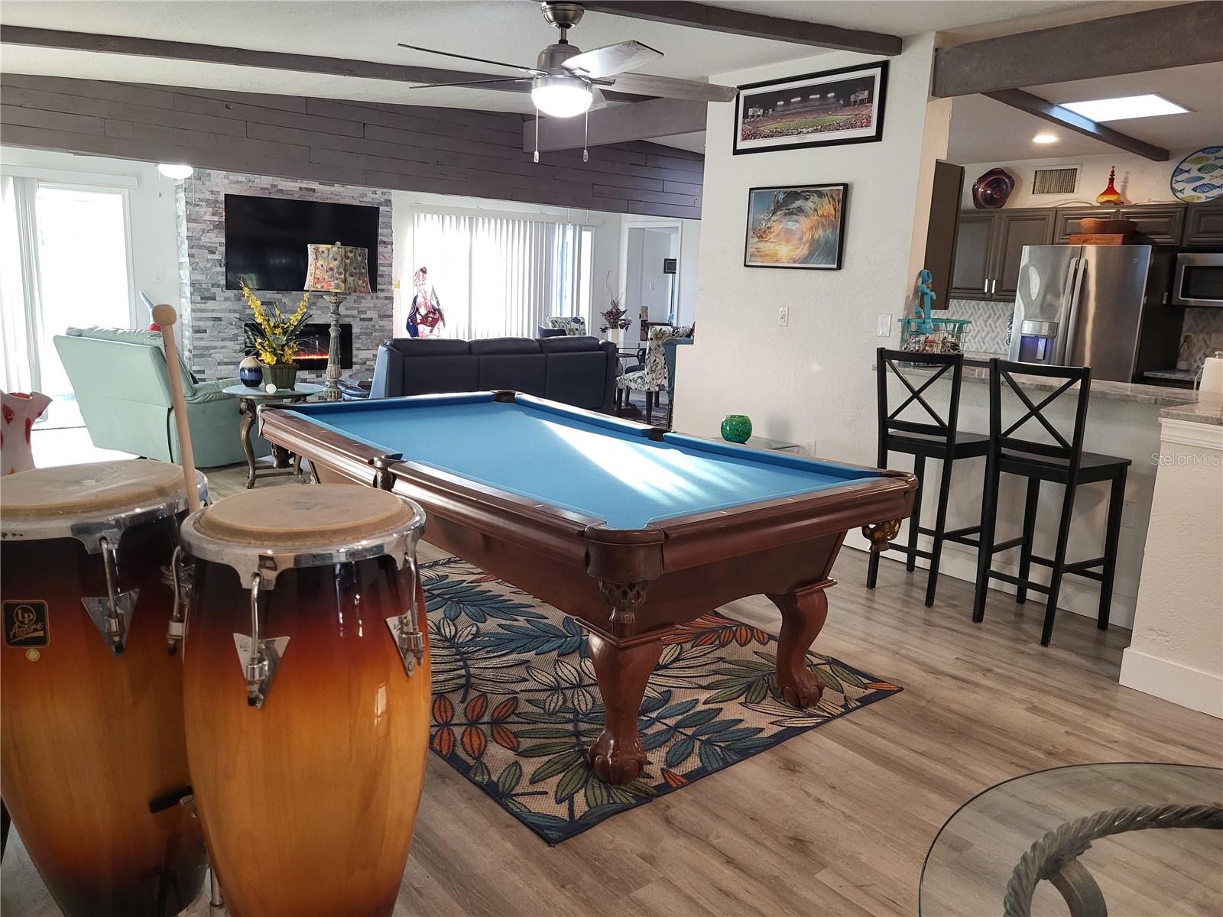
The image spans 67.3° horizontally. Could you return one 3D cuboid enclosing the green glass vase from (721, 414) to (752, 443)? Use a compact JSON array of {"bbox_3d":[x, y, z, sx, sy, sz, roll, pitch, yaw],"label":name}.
[{"bbox_3d":[0.696,-0.165,5.105,0.172,0.160,0.172,2,11,0],"label":"green glass vase"}]

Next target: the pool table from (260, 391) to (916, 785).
[{"bbox_3d":[-0.278,0.324,3.607,1.385,0.800,2.500,-7,14,-40],"label":"pool table"}]

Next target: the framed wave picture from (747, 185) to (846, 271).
[{"bbox_3d":[1.024,-1.299,5.165,0.030,0.448,0.670,-7,14,-39],"label":"framed wave picture"}]

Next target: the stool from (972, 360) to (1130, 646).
[{"bbox_3d":[1.925,0.169,3.958,0.480,1.156,0.415,-7,14,-40],"label":"stool"}]

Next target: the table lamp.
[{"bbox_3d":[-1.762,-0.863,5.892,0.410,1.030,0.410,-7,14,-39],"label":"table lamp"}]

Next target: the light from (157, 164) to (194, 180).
[{"bbox_3d":[-3.368,-2.223,7.100,0.290,0.140,0.290,-7,14,-40],"label":"light"}]

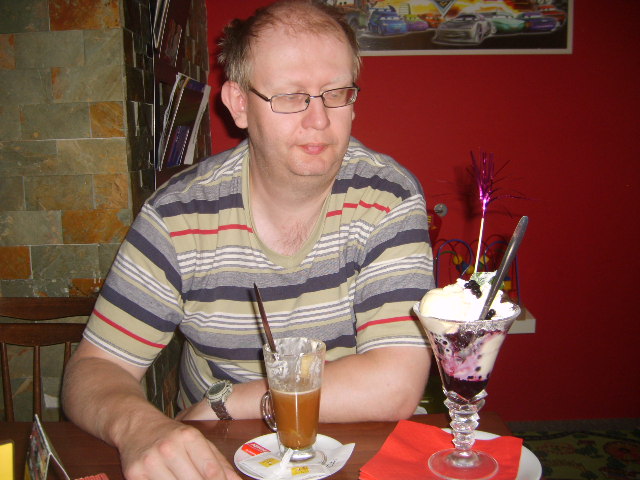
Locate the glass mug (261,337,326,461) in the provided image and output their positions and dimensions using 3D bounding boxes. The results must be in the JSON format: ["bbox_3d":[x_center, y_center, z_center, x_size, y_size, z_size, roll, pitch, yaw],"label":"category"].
[{"bbox_3d":[-0.032,0.200,0.802,0.092,0.143,0.077,6,10,39],"label":"glass mug"}]

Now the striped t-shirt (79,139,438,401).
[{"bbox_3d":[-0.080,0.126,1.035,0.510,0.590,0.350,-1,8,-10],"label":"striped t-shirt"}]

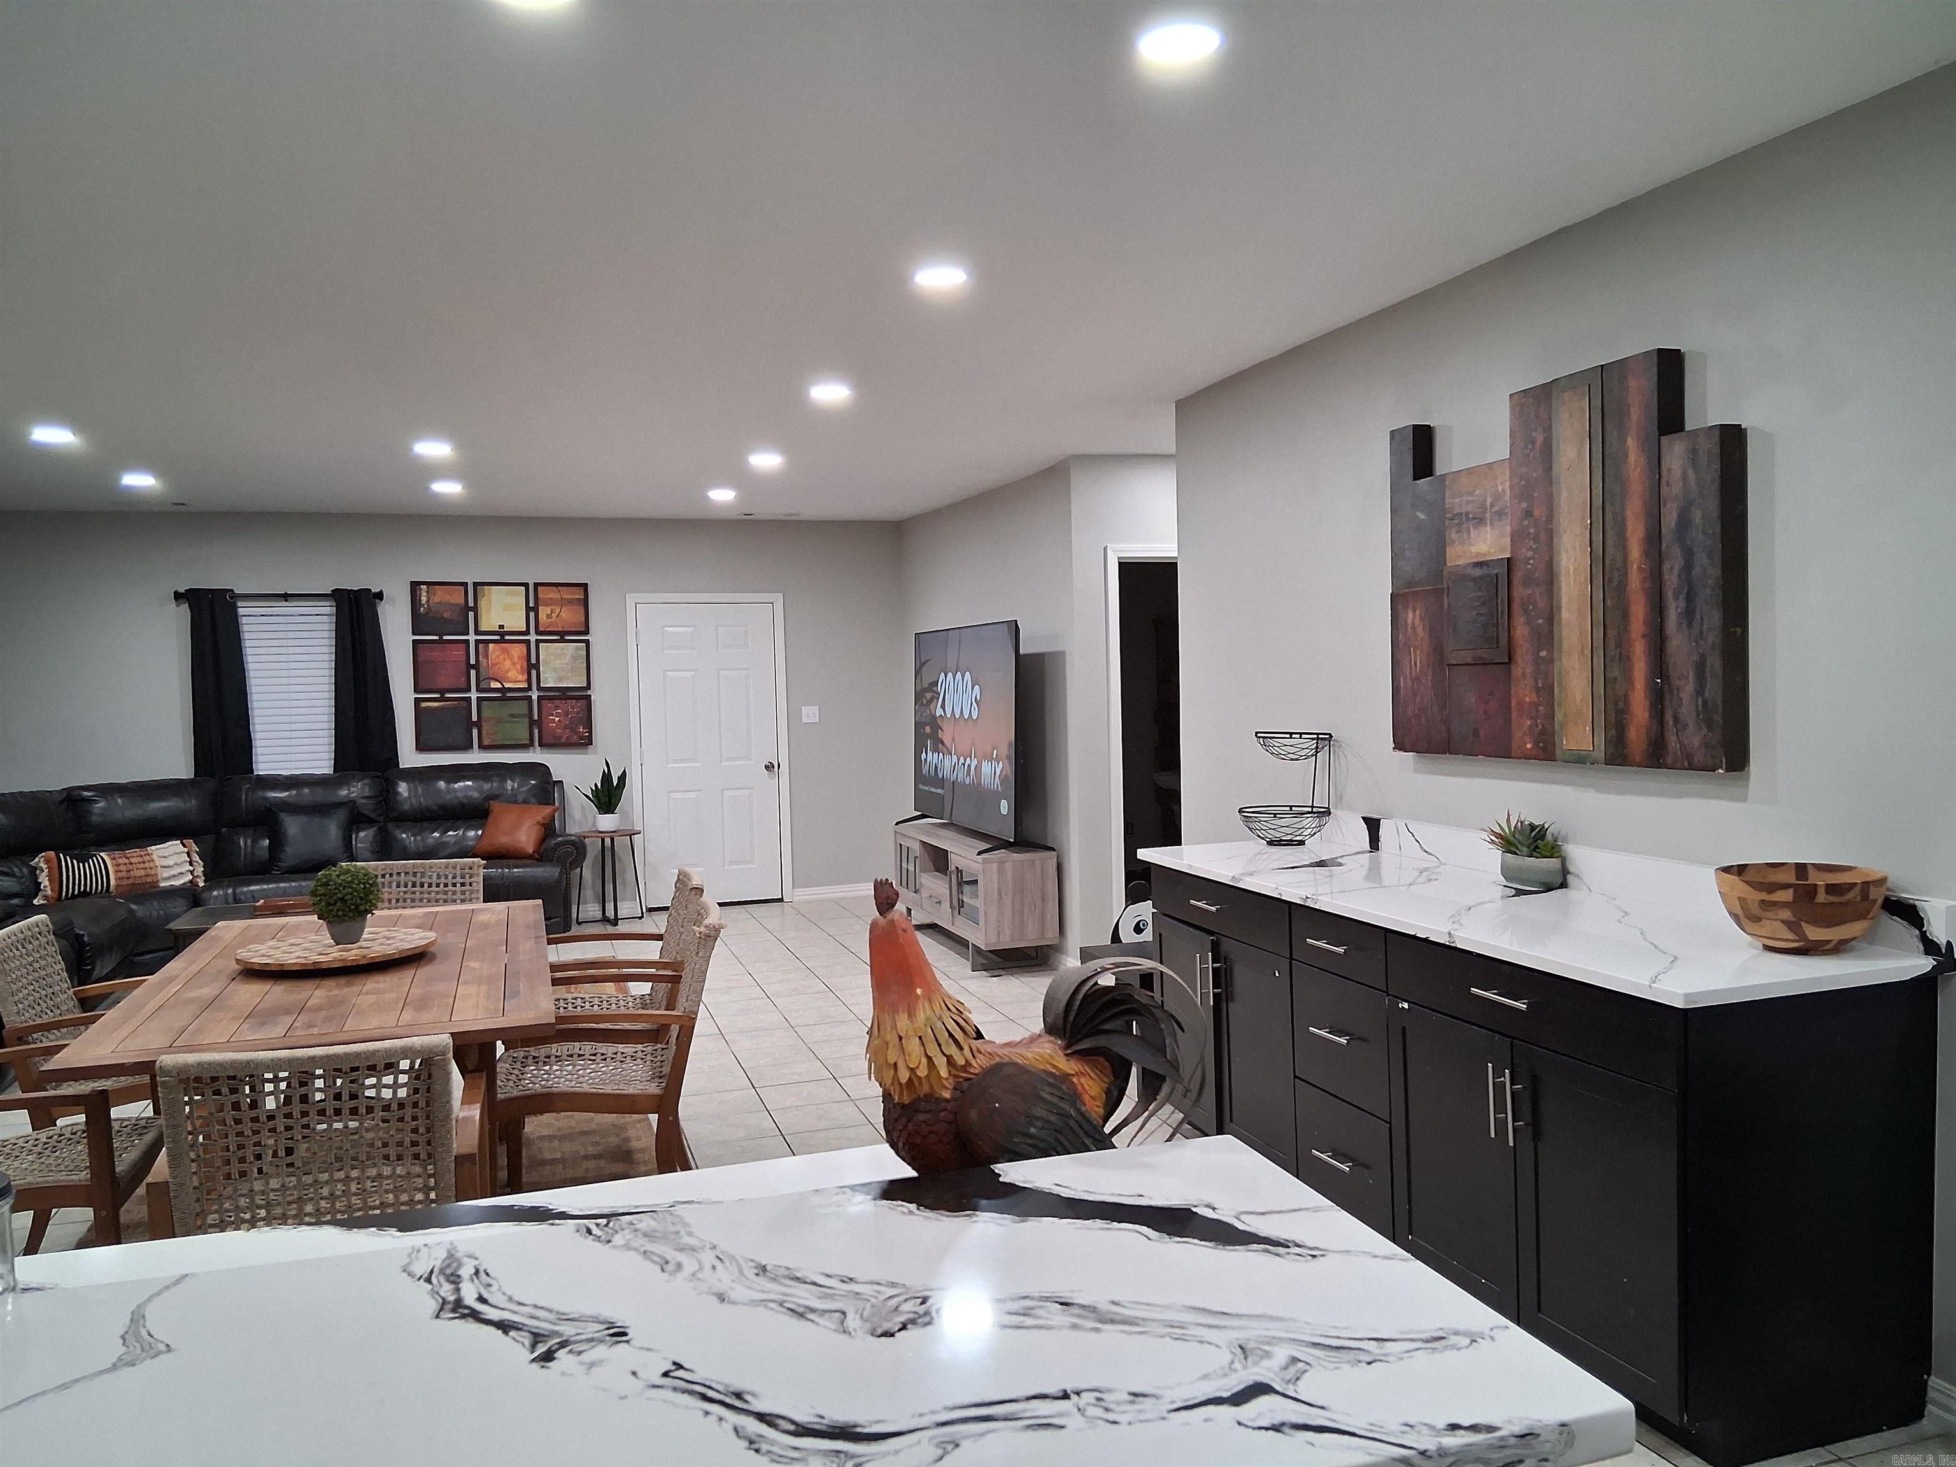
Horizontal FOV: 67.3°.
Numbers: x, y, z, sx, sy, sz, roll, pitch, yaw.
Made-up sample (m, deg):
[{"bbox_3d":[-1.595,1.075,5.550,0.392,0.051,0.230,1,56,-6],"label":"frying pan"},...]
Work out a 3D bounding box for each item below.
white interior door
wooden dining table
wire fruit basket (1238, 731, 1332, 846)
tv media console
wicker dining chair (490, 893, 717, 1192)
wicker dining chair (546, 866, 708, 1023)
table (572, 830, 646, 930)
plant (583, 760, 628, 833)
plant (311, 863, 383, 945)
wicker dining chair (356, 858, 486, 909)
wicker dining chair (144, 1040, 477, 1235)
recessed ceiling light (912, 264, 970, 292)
[{"bbox_3d":[-1.810,0.142,9.912,0.910,2.040,0.050,-2,2,-18],"label":"white interior door"},{"bbox_3d":[-1.724,1.012,4.107,1.020,0.750,1.985,-2,2,-18],"label":"wooden dining table"},{"bbox_3d":[1.029,0.181,4.944,0.310,0.385,0.310,0,3,31],"label":"wire fruit basket"},{"bbox_3d":[-0.041,0.892,8.023,0.400,0.606,1.520,-2,2,-20],"label":"tv media console"},{"bbox_3d":[-1.027,0.938,4.059,0.610,0.870,0.590,-2,2,-18],"label":"wicker dining chair"},{"bbox_3d":[-1.216,0.914,4.786,0.610,0.870,0.590,-2,2,-19],"label":"wicker dining chair"},{"bbox_3d":[-2.351,0.914,9.390,0.430,0.564,0.430,-2,2,-18],"label":"table"},{"bbox_3d":[-2.380,0.393,9.365,0.320,0.473,0.300,-2,2,-18],"label":"plant"},{"bbox_3d":[-1.816,0.482,4.220,0.210,0.240,0.210,-2,2,-18],"label":"plant"},{"bbox_3d":[-1.959,0.919,5.097,0.590,0.870,0.610,-2,2,-18],"label":"wicker dining chair"},{"bbox_3d":[-1.254,0.987,2.940,0.590,0.870,0.610,-2,2,-13],"label":"wicker dining chair"},{"bbox_3d":[-0.101,-1.260,4.074,0.165,0.025,0.165,-1,2,0],"label":"recessed ceiling light"}]

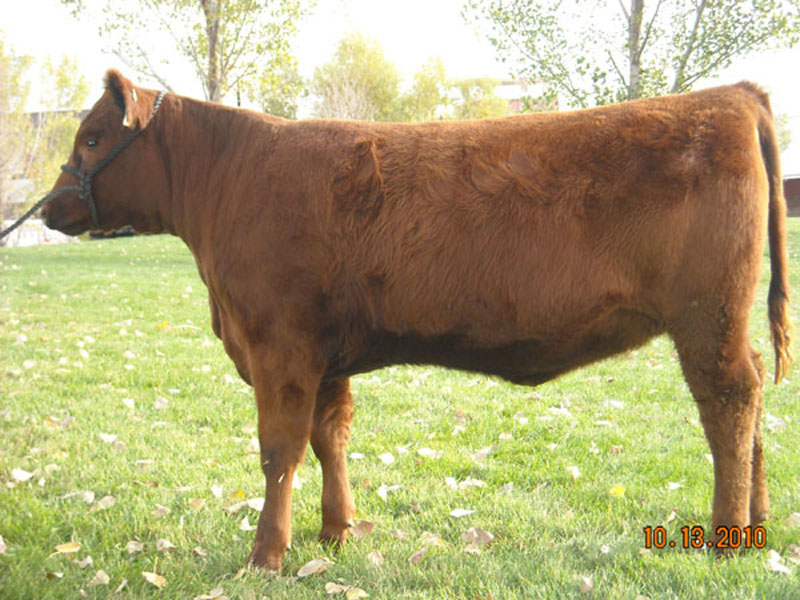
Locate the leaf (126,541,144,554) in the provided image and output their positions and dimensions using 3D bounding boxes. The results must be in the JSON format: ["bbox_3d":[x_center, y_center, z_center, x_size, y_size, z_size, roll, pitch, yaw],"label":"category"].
[{"bbox_3d":[-0.682,0.638,4.530,0.046,0.026,0.050,-1,3,0],"label":"leaf"}]

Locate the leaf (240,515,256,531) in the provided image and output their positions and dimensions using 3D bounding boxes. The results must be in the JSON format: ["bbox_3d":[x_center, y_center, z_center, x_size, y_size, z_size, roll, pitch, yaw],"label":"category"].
[{"bbox_3d":[-0.435,0.639,5.043,0.046,0.039,0.037,-1,3,0],"label":"leaf"}]

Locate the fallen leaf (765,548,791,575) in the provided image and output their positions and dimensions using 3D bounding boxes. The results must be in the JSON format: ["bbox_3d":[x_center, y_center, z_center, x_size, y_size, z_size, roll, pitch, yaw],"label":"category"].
[{"bbox_3d":[0.915,0.633,4.255,0.063,0.053,0.050,-1,3,0],"label":"fallen leaf"}]

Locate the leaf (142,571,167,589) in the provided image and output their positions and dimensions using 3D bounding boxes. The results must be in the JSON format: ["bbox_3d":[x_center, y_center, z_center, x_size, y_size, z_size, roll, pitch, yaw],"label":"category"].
[{"bbox_3d":[-0.624,0.711,4.462,0.056,0.027,0.048,-2,3,0],"label":"leaf"}]

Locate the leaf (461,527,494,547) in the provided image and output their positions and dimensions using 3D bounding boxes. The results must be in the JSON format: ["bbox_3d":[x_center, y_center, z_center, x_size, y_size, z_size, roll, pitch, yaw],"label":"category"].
[{"bbox_3d":[0.216,0.660,4.895,0.089,0.037,0.070,-2,3,0],"label":"leaf"}]

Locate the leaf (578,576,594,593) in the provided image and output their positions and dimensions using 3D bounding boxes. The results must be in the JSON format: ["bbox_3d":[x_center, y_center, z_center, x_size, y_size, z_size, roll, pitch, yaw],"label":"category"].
[{"bbox_3d":[0.439,0.670,4.137,0.038,0.030,0.035,-1,3,0],"label":"leaf"}]

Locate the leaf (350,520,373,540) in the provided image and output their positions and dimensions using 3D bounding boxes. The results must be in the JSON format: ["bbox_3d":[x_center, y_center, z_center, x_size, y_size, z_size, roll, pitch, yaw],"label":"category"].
[{"bbox_3d":[-0.104,0.641,4.883,0.067,0.047,0.047,-1,3,0],"label":"leaf"}]

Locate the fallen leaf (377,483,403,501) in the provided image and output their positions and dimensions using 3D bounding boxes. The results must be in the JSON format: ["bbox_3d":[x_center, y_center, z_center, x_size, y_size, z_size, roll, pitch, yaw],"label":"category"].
[{"bbox_3d":[-0.033,0.604,5.540,0.082,0.048,0.057,-1,3,0],"label":"fallen leaf"}]

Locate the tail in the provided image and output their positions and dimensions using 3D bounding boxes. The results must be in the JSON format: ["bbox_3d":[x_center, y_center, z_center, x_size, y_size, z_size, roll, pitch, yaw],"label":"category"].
[{"bbox_3d":[0.947,-0.173,4.500,0.115,0.765,0.085,-1,3,0],"label":"tail"}]

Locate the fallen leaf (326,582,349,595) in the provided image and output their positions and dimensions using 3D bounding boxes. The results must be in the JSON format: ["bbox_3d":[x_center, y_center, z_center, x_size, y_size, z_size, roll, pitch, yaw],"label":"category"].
[{"bbox_3d":[-0.156,0.706,4.303,0.049,0.020,0.045,-2,3,0],"label":"fallen leaf"}]

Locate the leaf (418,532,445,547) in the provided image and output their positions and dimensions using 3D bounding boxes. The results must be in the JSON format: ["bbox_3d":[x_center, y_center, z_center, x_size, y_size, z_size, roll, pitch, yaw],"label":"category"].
[{"bbox_3d":[0.085,0.645,4.732,0.070,0.028,0.049,-1,3,0],"label":"leaf"}]

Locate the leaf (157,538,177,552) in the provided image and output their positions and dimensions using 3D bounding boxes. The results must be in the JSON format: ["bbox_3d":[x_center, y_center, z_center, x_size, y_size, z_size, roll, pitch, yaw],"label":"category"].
[{"bbox_3d":[-0.605,0.636,4.552,0.052,0.026,0.050,-1,3,0],"label":"leaf"}]

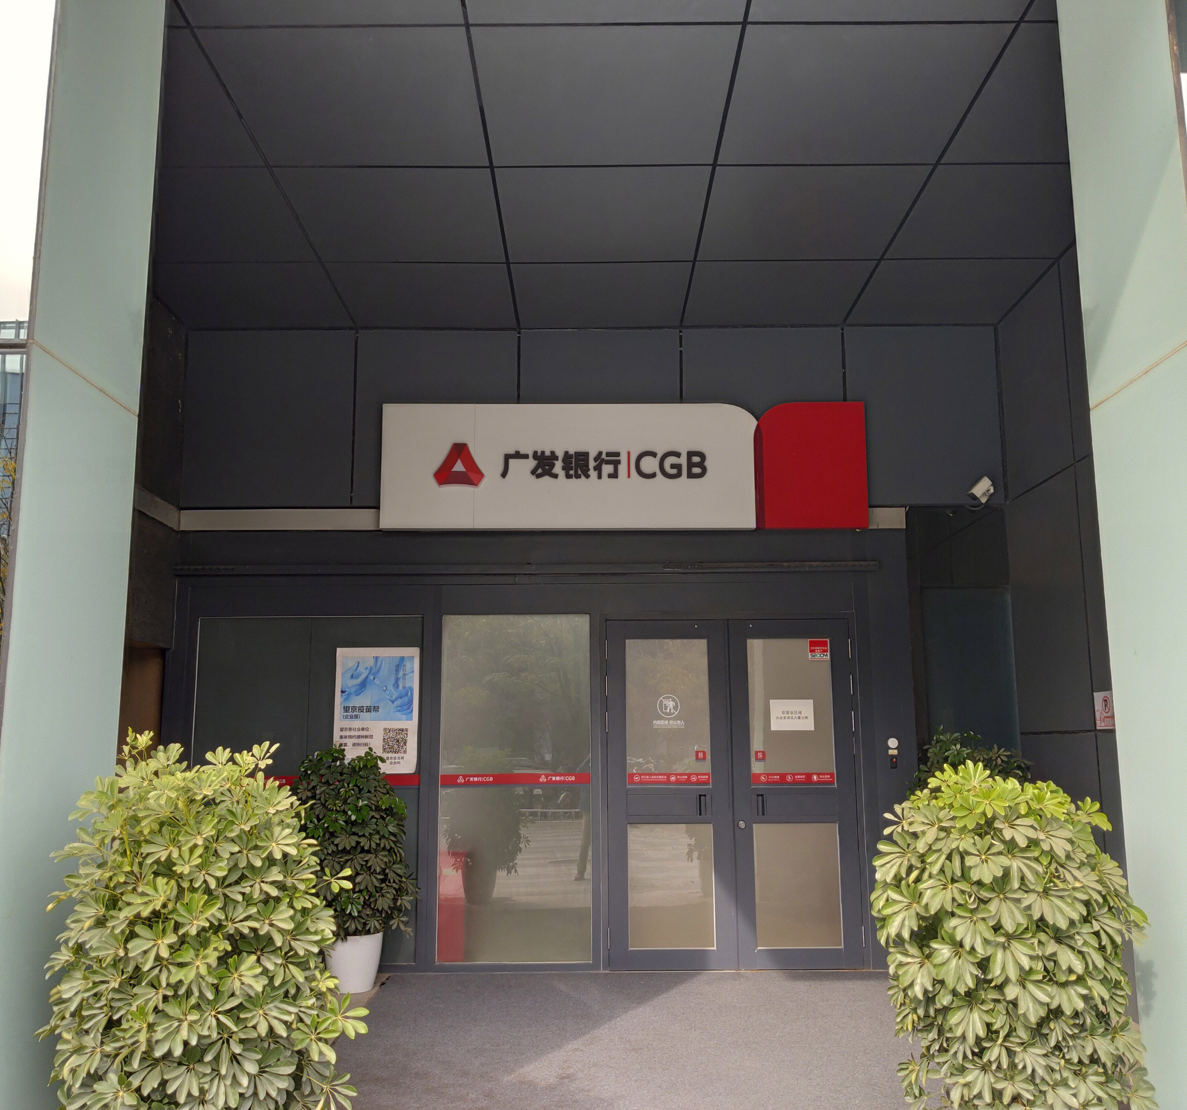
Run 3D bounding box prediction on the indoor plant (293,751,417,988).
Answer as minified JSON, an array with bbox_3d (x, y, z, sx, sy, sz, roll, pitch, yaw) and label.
[{"bbox_3d":[-1.498,1.972,7.040,0.751,1.469,0.751,0,-10,0],"label":"indoor plant"}]

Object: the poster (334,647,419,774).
[{"bbox_3d":[-1.503,1.079,7.705,0.576,0.864,0.010,0,-10,0],"label":"poster"}]

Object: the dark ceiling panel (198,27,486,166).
[{"bbox_3d":[-1.146,-2.216,5.420,1.199,0.040,1.180,0,-10,0],"label":"dark ceiling panel"}]

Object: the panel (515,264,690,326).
[{"bbox_3d":[0.054,-1.810,7.709,1.206,0.040,1.110,0,-10,0],"label":"panel"}]

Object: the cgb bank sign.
[{"bbox_3d":[0.220,-0.631,7.999,3.467,0.924,0.120,0,-10,0],"label":"cgb bank sign"}]

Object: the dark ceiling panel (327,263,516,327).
[{"bbox_3d":[-1.148,-1.803,7.706,1.199,0.040,1.110,0,-10,0],"label":"dark ceiling panel"}]

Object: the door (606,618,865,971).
[{"bbox_3d":[0.954,1.614,7.636,1.708,2.354,0.070,0,-10,0],"label":"door"}]

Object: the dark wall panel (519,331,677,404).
[{"bbox_3d":[0.058,-1.019,8.150,1.206,1.361,0.040,0,-10,0],"label":"dark wall panel"}]

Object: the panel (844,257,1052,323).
[{"bbox_3d":[2.424,-1.825,7.713,1.136,0.040,1.110,0,-10,0],"label":"panel"}]

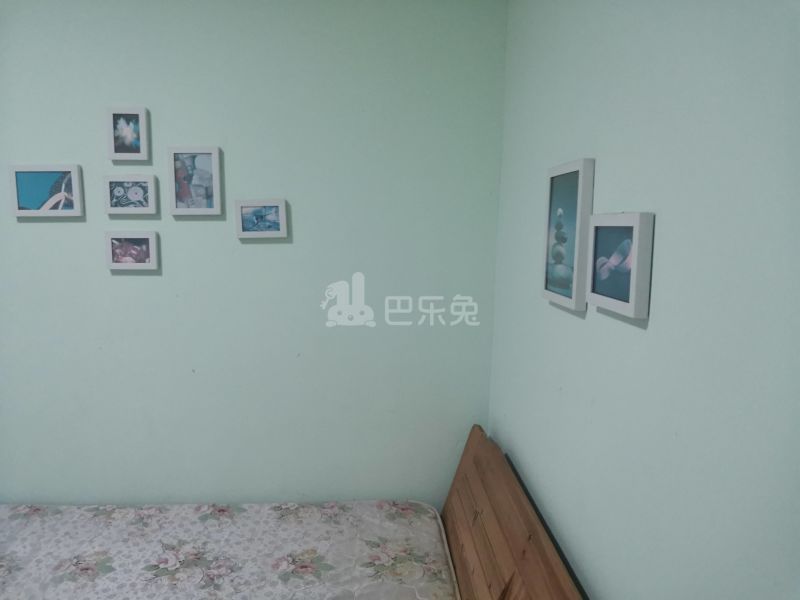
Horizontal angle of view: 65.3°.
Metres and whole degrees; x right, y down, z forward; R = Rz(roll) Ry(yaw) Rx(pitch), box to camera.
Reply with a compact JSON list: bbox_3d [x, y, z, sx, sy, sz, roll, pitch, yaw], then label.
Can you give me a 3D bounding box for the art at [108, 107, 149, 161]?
[{"bbox_3d":[-0.873,-0.533,2.007,0.122,0.162,0.023,0,7,-3],"label":"art"}]

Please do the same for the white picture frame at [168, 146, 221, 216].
[{"bbox_3d":[-0.666,-0.386,2.035,0.162,0.213,0.023,0,7,-3],"label":"white picture frame"}]

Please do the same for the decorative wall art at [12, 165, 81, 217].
[{"bbox_3d":[-1.141,-0.352,2.018,0.213,0.162,0.023,0,7,-3],"label":"decorative wall art"}]

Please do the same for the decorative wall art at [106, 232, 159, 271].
[{"bbox_3d":[-0.879,-0.162,2.053,0.162,0.122,0.023,0,7,-3],"label":"decorative wall art"}]

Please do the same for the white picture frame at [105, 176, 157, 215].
[{"bbox_3d":[-0.875,-0.342,2.031,0.162,0.122,0.023,0,7,-3],"label":"white picture frame"}]

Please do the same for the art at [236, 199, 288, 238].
[{"bbox_3d":[-0.456,-0.267,2.059,0.162,0.122,0.023,0,7,-3],"label":"art"}]

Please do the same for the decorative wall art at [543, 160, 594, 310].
[{"bbox_3d":[0.357,-0.139,1.336,0.023,0.296,0.235,0,7,-3],"label":"decorative wall art"}]

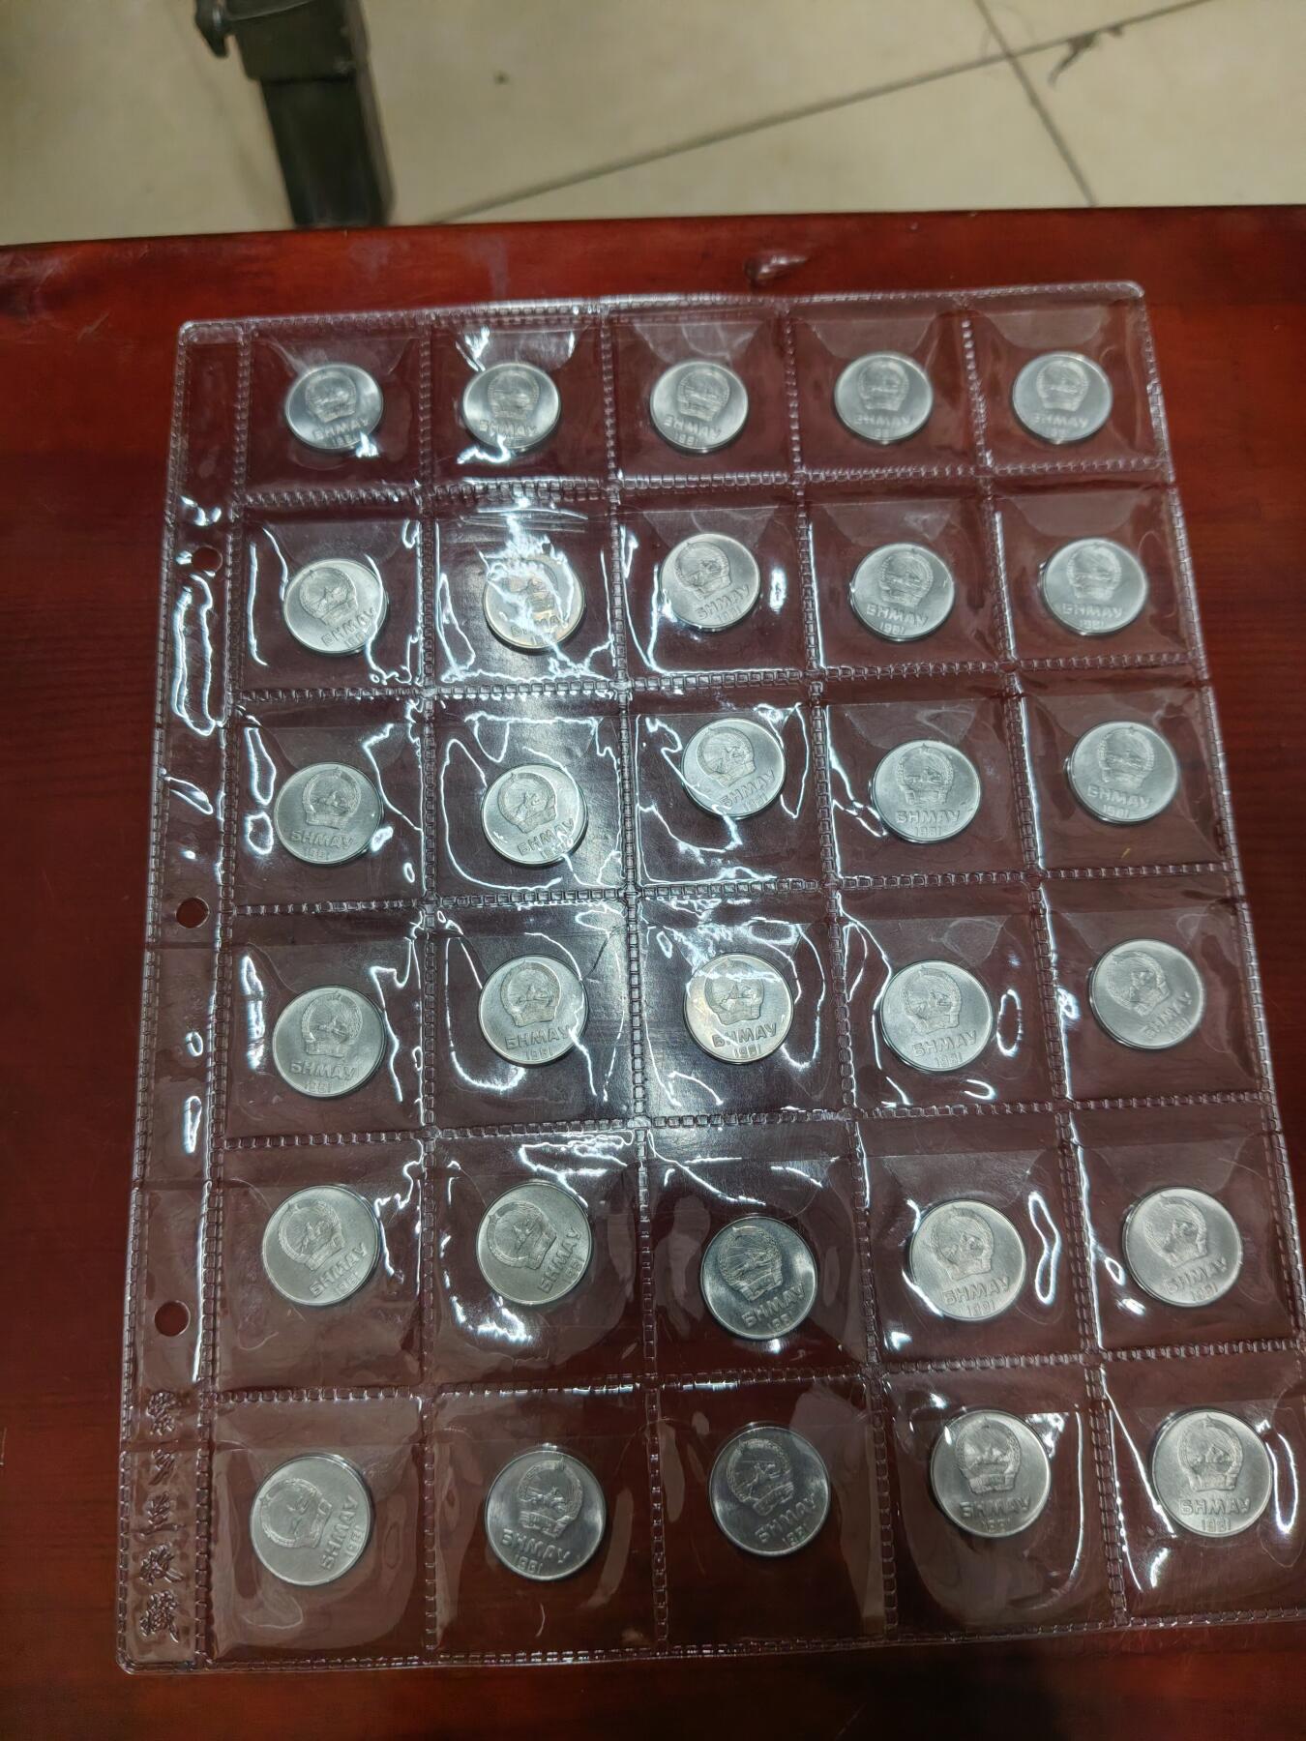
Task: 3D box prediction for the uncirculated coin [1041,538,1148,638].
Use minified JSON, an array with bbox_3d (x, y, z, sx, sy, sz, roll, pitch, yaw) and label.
[{"bbox_3d":[0.086,-0.055,0.255,0.020,0.002,0.020,-3,76,0],"label":"uncirculated coin"}]

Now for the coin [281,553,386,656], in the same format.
[{"bbox_3d":[-0.062,-0.051,0.254,0.020,0.002,0.020,-3,76,0],"label":"coin"}]

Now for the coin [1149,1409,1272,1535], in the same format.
[{"bbox_3d":[0.093,0.100,0.217,0.020,0.002,0.020,-3,76,0],"label":"coin"}]

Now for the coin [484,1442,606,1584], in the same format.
[{"bbox_3d":[-0.018,0.105,0.214,0.020,0.002,0.020,-3,76,0],"label":"coin"}]

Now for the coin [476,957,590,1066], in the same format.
[{"bbox_3d":[-0.021,0.025,0.234,0.020,0.002,0.020,-3,76,0],"label":"coin"}]

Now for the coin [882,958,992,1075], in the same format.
[{"bbox_3d":[0.051,0.026,0.234,0.020,0.002,0.020,-3,76,0],"label":"coin"}]

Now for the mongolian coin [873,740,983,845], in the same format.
[{"bbox_3d":[0.051,-0.015,0.245,0.020,0.002,0.020,-3,76,0],"label":"mongolian coin"}]

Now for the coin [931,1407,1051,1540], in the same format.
[{"bbox_3d":[0.055,0.099,0.215,0.020,0.002,0.020,-3,76,0],"label":"coin"}]

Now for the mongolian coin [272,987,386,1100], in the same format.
[{"bbox_3d":[-0.058,0.031,0.233,0.020,0.002,0.020,-3,75,-1],"label":"mongolian coin"}]

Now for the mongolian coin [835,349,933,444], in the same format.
[{"bbox_3d":[0.046,-0.096,0.264,0.020,0.002,0.020,-3,76,0],"label":"mongolian coin"}]

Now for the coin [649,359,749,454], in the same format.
[{"bbox_3d":[0.009,-0.094,0.265,0.020,0.002,0.020,-3,76,0],"label":"coin"}]

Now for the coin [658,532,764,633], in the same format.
[{"bbox_3d":[0.011,-0.056,0.255,0.020,0.002,0.020,-3,75,-1],"label":"coin"}]

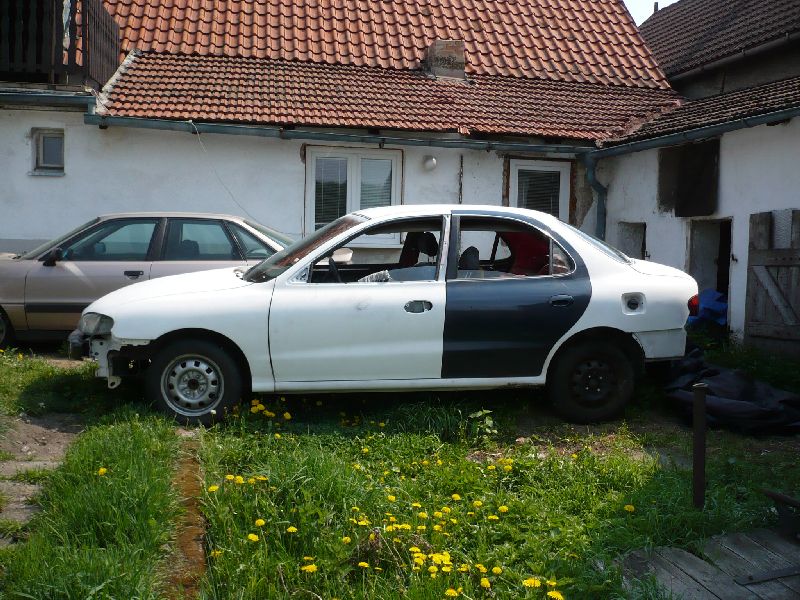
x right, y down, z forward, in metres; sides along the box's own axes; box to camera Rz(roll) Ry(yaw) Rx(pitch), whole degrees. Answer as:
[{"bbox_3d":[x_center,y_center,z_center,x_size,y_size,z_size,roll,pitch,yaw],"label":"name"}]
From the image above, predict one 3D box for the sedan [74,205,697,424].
[{"bbox_3d":[-0.055,0.035,5.825,4.300,1.400,1.700,1,4,-12],"label":"sedan"}]

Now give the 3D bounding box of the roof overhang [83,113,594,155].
[{"bbox_3d":[-0.584,-2.046,9.940,6.300,0.250,0.420,1,4,-11],"label":"roof overhang"}]

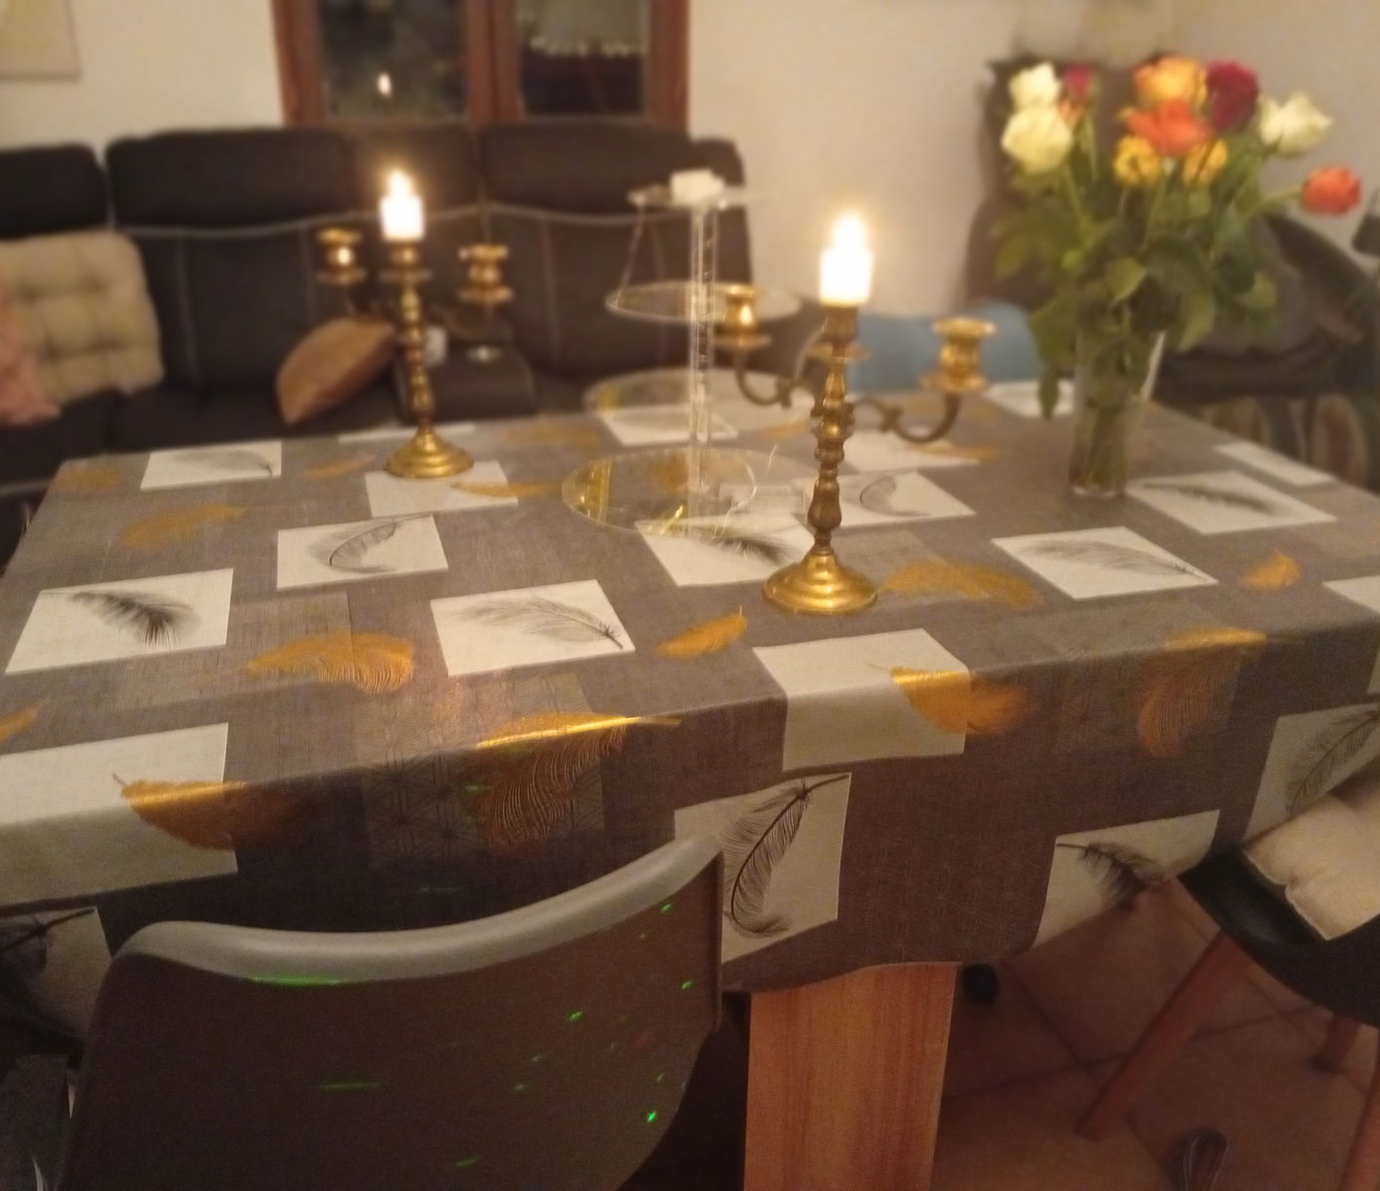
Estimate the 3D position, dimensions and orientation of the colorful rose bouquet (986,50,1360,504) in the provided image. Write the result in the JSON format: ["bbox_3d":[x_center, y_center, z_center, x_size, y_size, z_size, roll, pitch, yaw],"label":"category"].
[{"bbox_3d":[0.560,-0.366,1.493,0.400,0.505,0.340,9,26,17],"label":"colorful rose bouquet"}]

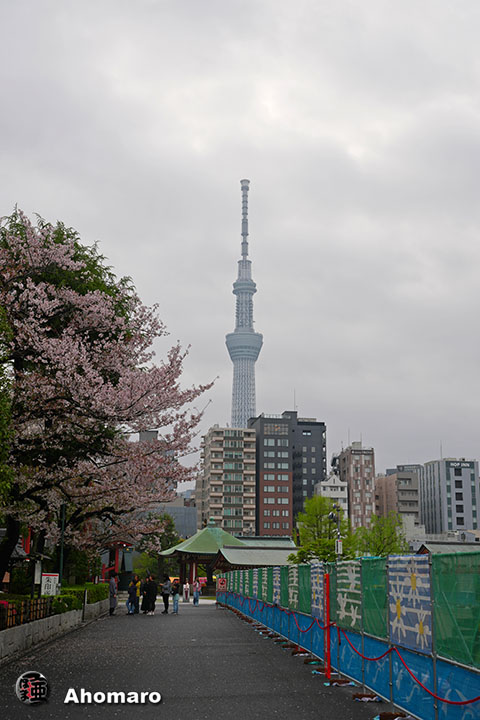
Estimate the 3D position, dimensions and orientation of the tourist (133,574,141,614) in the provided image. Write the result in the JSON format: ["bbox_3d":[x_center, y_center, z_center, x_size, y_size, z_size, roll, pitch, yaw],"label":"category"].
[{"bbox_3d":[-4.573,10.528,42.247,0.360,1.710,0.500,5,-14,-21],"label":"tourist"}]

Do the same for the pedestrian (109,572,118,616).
[{"bbox_3d":[-5.297,9.876,39.591,0.400,1.761,0.500,2,-13,-6],"label":"pedestrian"}]

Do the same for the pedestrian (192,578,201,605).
[{"bbox_3d":[-2.462,13.332,53.966,0.500,1.611,0.350,2,-13,-6],"label":"pedestrian"}]

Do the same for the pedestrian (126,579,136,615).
[{"bbox_3d":[-4.662,10.291,40.773,0.420,1.497,0.500,5,-14,-19],"label":"pedestrian"}]

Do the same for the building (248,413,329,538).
[{"bbox_3d":[13.210,38.533,259.052,21.335,46.178,19.000,0,-13,0],"label":"building"}]

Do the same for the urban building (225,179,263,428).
[{"bbox_3d":[7.244,16.014,1452.587,66.000,634.000,66.000,0,-13,0],"label":"urban building"}]

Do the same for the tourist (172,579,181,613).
[{"bbox_3d":[-2.857,10.485,41.746,0.400,1.581,0.470,4,-14,-17],"label":"tourist"}]

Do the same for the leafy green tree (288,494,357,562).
[{"bbox_3d":[7.130,15.945,80.493,5.677,8.712,5.677,-1,-13,5],"label":"leafy green tree"}]

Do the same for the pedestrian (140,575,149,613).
[{"bbox_3d":[-4.301,10.693,42.781,0.500,1.634,0.420,-9,-16,36],"label":"pedestrian"}]

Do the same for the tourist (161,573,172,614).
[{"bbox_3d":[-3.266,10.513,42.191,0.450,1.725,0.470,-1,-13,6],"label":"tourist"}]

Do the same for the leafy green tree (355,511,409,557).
[{"bbox_3d":[12.197,16.711,80.320,4.937,7.194,4.937,-2,-13,8],"label":"leafy green tree"}]

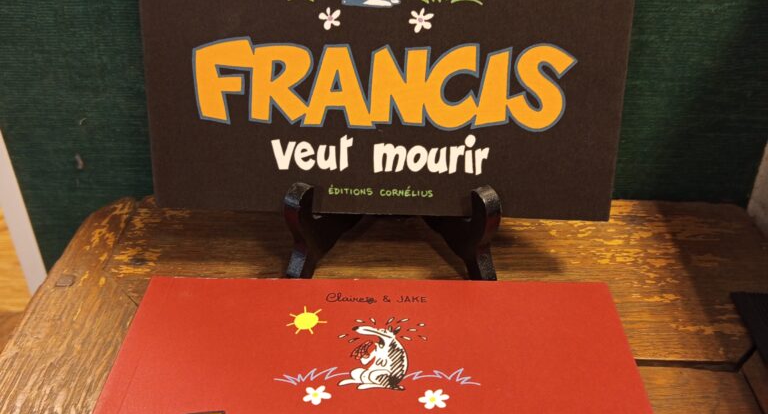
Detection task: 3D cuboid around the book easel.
[{"bbox_3d":[0.004,-0.030,0.337,0.101,0.125,0.076,1,35,1],"label":"book easel"}]

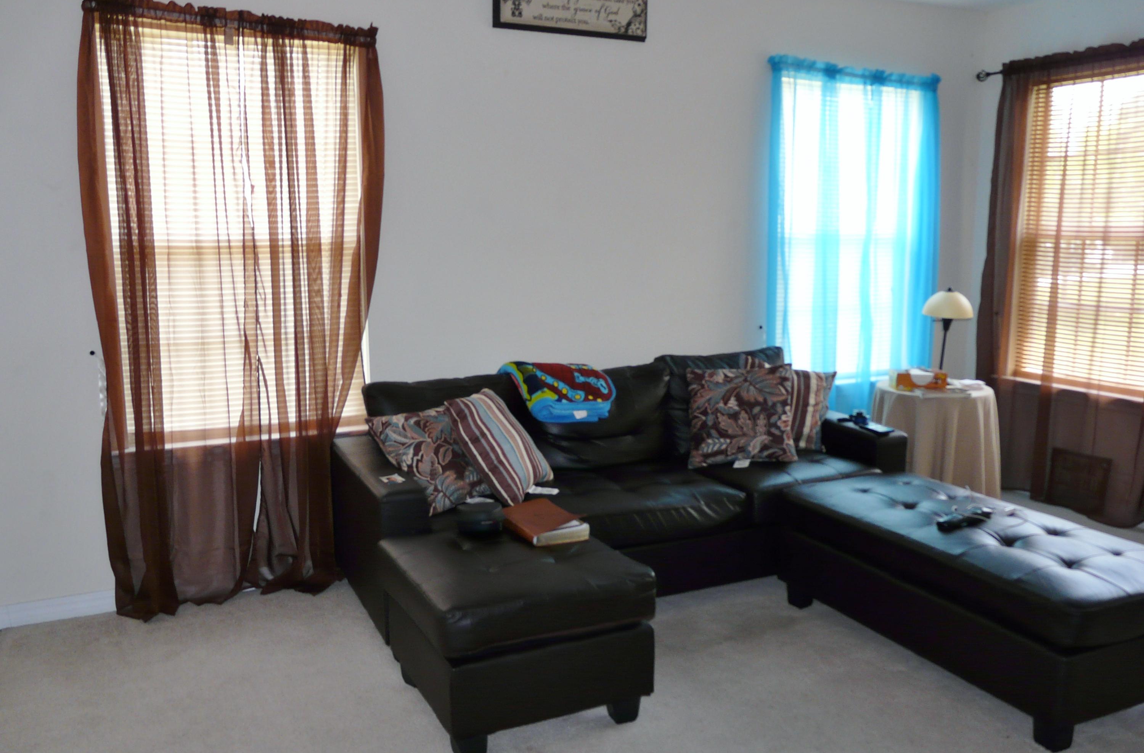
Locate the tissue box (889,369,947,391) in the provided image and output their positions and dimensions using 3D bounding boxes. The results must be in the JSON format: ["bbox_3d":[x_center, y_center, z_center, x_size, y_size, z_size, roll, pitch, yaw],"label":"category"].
[{"bbox_3d":[1.559,0.013,4.171,0.230,0.078,0.115,-1,9,-4],"label":"tissue box"}]

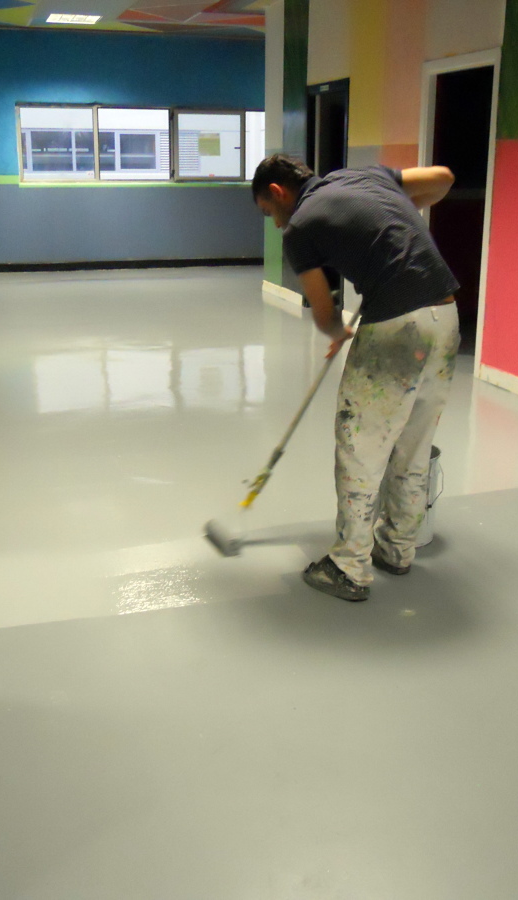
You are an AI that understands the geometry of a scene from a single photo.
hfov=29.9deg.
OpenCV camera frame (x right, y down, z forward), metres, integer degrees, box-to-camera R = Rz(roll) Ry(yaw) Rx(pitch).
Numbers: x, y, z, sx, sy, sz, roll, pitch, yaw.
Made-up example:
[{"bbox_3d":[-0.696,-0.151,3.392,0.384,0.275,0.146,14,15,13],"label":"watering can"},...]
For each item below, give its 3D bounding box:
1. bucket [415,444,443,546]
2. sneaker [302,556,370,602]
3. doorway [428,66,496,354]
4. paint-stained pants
[{"bbox_3d":[0.585,0.180,3.910,0.280,0.370,0.280,0,17,0],"label":"bucket"},{"bbox_3d":[0.277,0.441,3.480,0.107,0.115,0.285,-16,23,-42],"label":"sneaker"},{"bbox_3d":[1.433,-1.650,7.037,0.120,2.080,0.930,-5,17,-17],"label":"doorway"},{"bbox_3d":[0.473,-0.021,3.360,0.370,1.000,0.430,12,21,36],"label":"paint-stained pants"}]

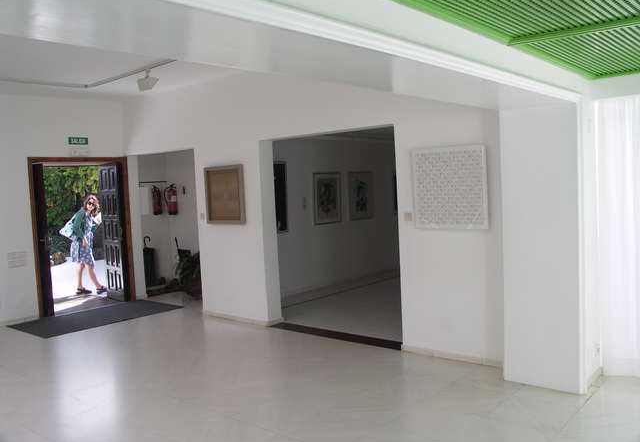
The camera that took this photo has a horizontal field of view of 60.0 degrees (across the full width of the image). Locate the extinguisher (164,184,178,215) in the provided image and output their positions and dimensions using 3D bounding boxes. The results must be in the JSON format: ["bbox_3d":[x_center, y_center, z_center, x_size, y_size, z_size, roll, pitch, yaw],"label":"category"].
[{"bbox_3d":[-2.439,-0.349,9.130,0.190,0.515,0.170,1,5,38],"label":"extinguisher"}]

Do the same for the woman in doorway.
[{"bbox_3d":[-3.840,0.408,9.242,0.540,1.630,0.440,-2,4,6],"label":"woman in doorway"}]

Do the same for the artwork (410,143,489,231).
[{"bbox_3d":[1.179,-0.296,5.067,0.684,0.743,0.055,1,5,38],"label":"artwork"}]

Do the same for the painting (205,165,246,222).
[{"bbox_3d":[-1.179,-0.316,6.892,0.659,0.712,0.040,1,5,38],"label":"painting"}]

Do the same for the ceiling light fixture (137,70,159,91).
[{"bbox_3d":[-1.907,-1.555,6.138,0.190,0.240,0.200,1,5,41],"label":"ceiling light fixture"}]

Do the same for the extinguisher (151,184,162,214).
[{"bbox_3d":[-2.673,-0.336,9.084,0.170,0.500,0.170,1,5,42],"label":"extinguisher"}]

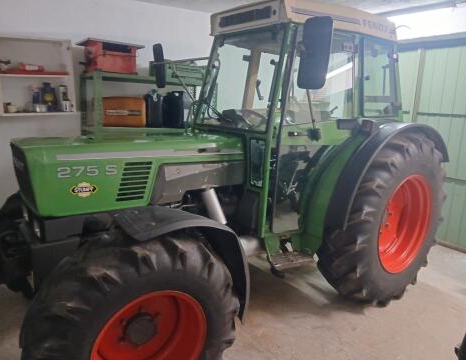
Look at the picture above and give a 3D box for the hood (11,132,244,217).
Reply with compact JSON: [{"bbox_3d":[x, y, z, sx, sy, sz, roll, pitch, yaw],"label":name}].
[{"bbox_3d":[-0.659,-0.118,2.498,1.450,0.387,0.578,-8,16,-37],"label":"hood"}]

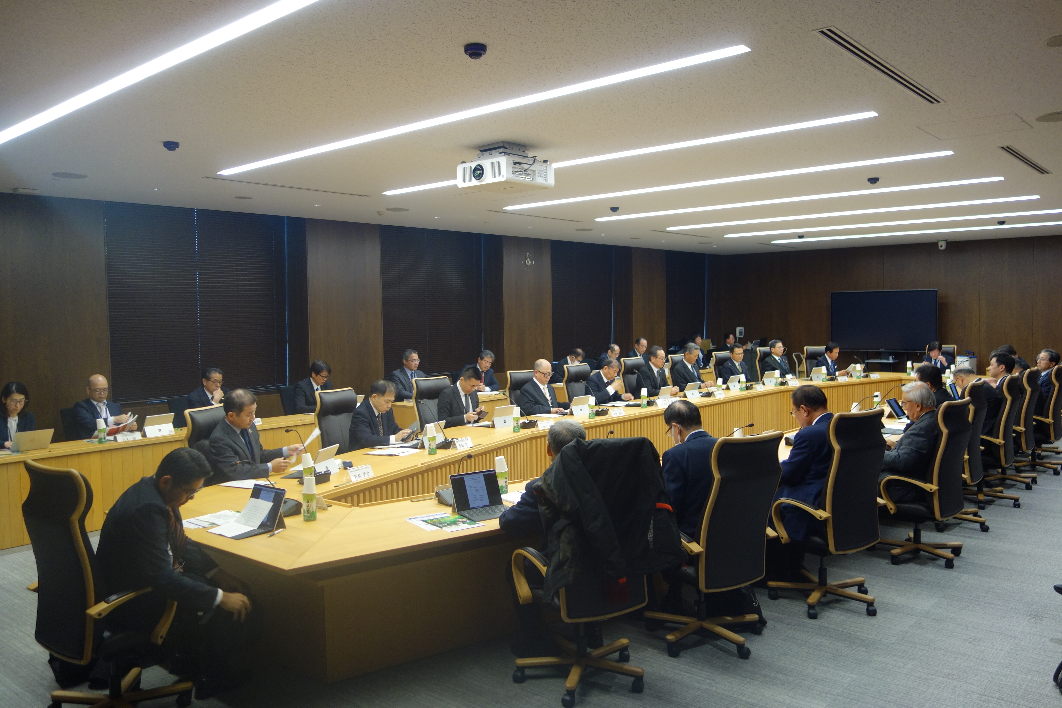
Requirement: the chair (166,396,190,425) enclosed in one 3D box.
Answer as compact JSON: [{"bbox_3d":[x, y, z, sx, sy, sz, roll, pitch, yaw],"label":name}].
[{"bbox_3d":[-3.371,0.934,8.627,0.580,0.930,0.550,1,3,33],"label":"chair"}]

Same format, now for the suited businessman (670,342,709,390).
[{"bbox_3d":[2.408,0.519,11.674,0.520,1.320,0.740,-4,4,-45],"label":"suited businessman"}]

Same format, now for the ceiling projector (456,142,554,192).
[{"bbox_3d":[-0.184,-1.368,6.095,0.500,0.290,0.515,2,4,42],"label":"ceiling projector"}]

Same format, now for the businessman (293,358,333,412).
[{"bbox_3d":[-2.358,0.708,9.295,0.740,1.290,0.520,2,4,39],"label":"businessman"}]

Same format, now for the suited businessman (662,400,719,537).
[{"bbox_3d":[0.813,0.897,4.660,0.550,1.275,0.780,-3,4,-33],"label":"suited businessman"}]

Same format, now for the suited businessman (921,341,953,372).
[{"bbox_3d":[6.455,0.412,13.166,0.540,1.220,0.720,2,4,41],"label":"suited businessman"}]

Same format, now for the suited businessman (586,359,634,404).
[{"bbox_3d":[0.956,0.674,9.829,0.760,1.230,0.520,2,4,41],"label":"suited businessman"}]

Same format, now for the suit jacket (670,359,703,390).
[{"bbox_3d":[2.154,0.398,11.103,0.450,0.660,0.500,2,4,41],"label":"suit jacket"}]

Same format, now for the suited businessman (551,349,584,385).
[{"bbox_3d":[0.724,0.515,12.835,0.780,1.230,0.520,1,4,38],"label":"suited businessman"}]

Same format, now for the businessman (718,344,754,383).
[{"bbox_3d":[3.069,0.508,11.924,0.520,1.270,0.780,-3,3,-30],"label":"businessman"}]

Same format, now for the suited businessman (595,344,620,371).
[{"bbox_3d":[1.433,0.442,13.654,0.780,1.270,0.520,2,4,41],"label":"suited businessman"}]

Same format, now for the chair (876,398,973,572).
[{"bbox_3d":[2.753,0.882,5.881,0.640,1.155,0.660,-3,4,-39],"label":"chair"}]

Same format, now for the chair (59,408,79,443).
[{"bbox_3d":[-4.015,0.984,7.715,0.580,0.950,0.570,2,4,41],"label":"chair"}]

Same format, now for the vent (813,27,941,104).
[{"bbox_3d":[1.847,-1.450,4.249,0.092,0.030,1.800,2,4,41],"label":"vent"}]

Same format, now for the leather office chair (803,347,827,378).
[{"bbox_3d":[4.786,0.459,13.255,0.640,1.140,0.680,-3,4,-35],"label":"leather office chair"}]

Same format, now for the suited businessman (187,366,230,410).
[{"bbox_3d":[-3.166,0.778,8.357,0.740,1.270,0.520,2,4,41],"label":"suited businessman"}]

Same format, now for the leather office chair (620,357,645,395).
[{"bbox_3d":[1.557,0.633,10.675,0.680,1.145,0.640,2,4,41],"label":"leather office chair"}]

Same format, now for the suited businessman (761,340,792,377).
[{"bbox_3d":[4.081,0.429,13.368,0.520,1.290,0.720,-3,4,-35],"label":"suited businessman"}]

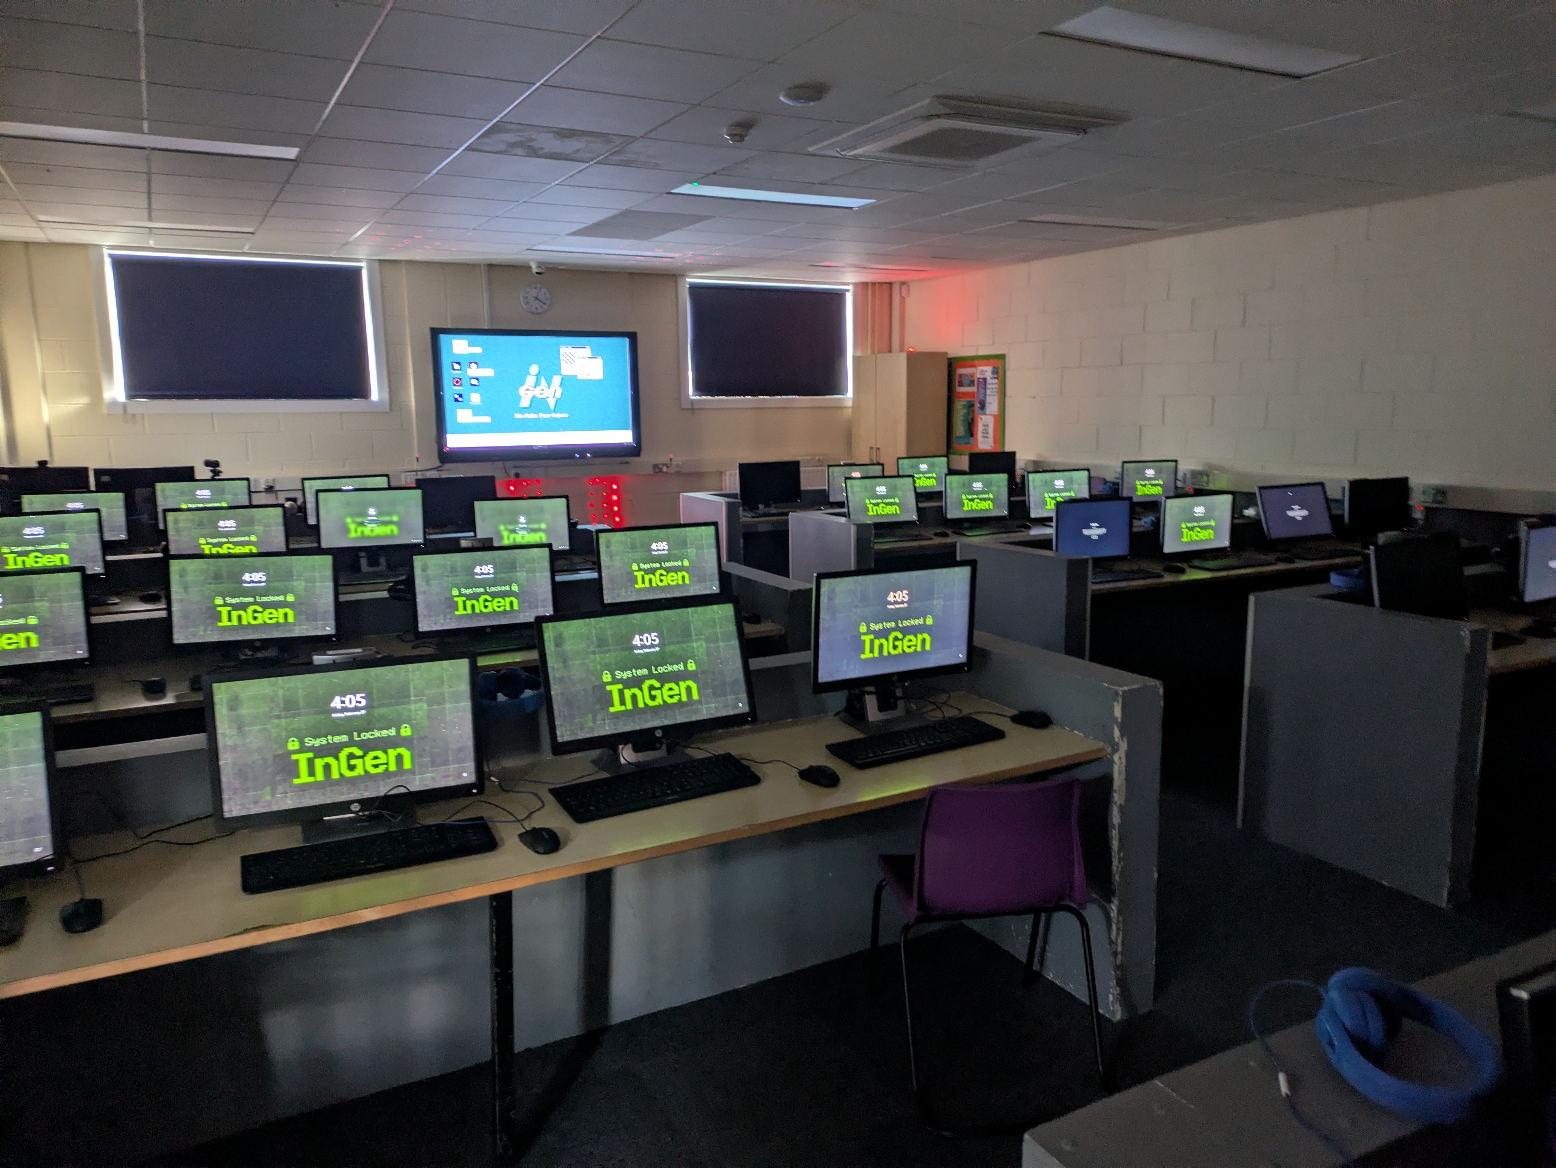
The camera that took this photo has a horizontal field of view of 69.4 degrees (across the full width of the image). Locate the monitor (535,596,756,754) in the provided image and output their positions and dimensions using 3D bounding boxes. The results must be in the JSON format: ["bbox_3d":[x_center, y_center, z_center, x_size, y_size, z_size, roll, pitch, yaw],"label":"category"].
[{"bbox_3d":[-0.310,0.210,2.660,0.512,0.310,0.060,-6,-6,-27],"label":"monitor"}]

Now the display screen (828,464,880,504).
[{"bbox_3d":[0.609,-0.780,8.827,0.512,0.312,0.060,-5,7,-26],"label":"display screen"}]

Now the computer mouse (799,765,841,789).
[{"bbox_3d":[0.091,0.425,2.496,0.106,0.036,0.061,8,13,41],"label":"computer mouse"}]

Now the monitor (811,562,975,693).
[{"bbox_3d":[0.309,0.106,3.011,0.513,0.313,0.048,-6,13,-28],"label":"monitor"}]

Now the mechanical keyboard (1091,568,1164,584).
[{"bbox_3d":[1.562,-0.036,5.187,0.455,0.030,0.148,-5,10,-24],"label":"mechanical keyboard"}]

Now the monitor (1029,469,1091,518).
[{"bbox_3d":[1.797,-0.570,7.212,0.530,0.325,0.060,-5,4,-27],"label":"monitor"}]

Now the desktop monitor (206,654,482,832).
[{"bbox_3d":[-0.869,0.309,2.287,0.513,0.313,0.048,-5,11,-24],"label":"desktop monitor"}]

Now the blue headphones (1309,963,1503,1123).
[{"bbox_3d":[0.676,0.491,1.199,0.155,0.072,0.172,-9,13,-40],"label":"blue headphones"}]

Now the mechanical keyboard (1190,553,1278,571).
[{"bbox_3d":[2.279,-0.102,5.597,0.445,0.028,0.145,-5,11,-26],"label":"mechanical keyboard"}]

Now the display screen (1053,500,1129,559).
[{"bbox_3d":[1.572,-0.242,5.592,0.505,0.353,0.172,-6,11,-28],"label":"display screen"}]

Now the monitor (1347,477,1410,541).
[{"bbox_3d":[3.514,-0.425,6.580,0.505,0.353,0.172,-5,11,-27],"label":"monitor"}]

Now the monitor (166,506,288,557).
[{"bbox_3d":[-2.574,-0.205,5.266,0.512,0.312,0.060,-5,6,-27],"label":"monitor"}]

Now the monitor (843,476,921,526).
[{"bbox_3d":[0.638,-0.508,6.951,0.513,0.313,0.048,-5,1,-25],"label":"monitor"}]

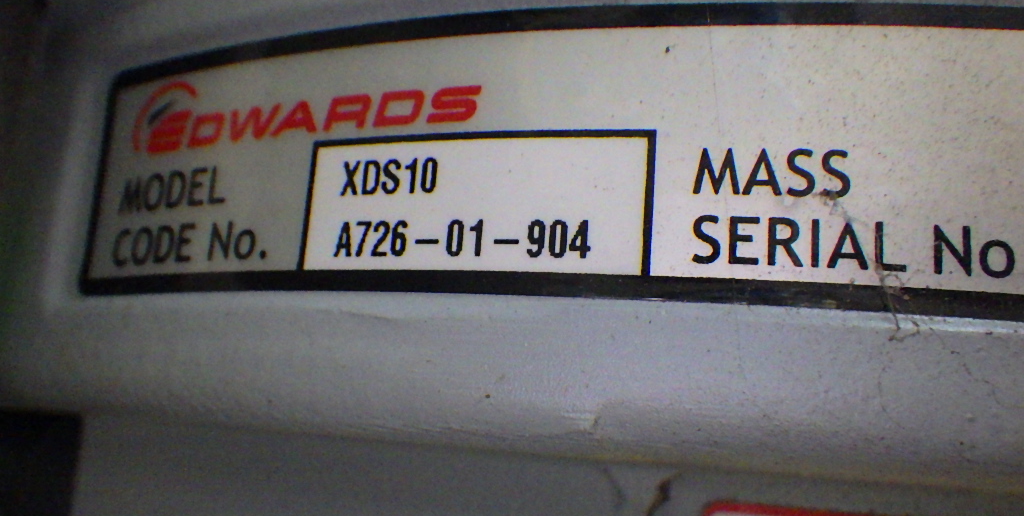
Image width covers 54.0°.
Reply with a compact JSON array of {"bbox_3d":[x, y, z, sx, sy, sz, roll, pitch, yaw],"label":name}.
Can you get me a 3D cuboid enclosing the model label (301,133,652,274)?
[{"bbox_3d":[-0.003,-0.004,0.067,0.025,0.001,0.010,0,77,20],"label":"model label"}]

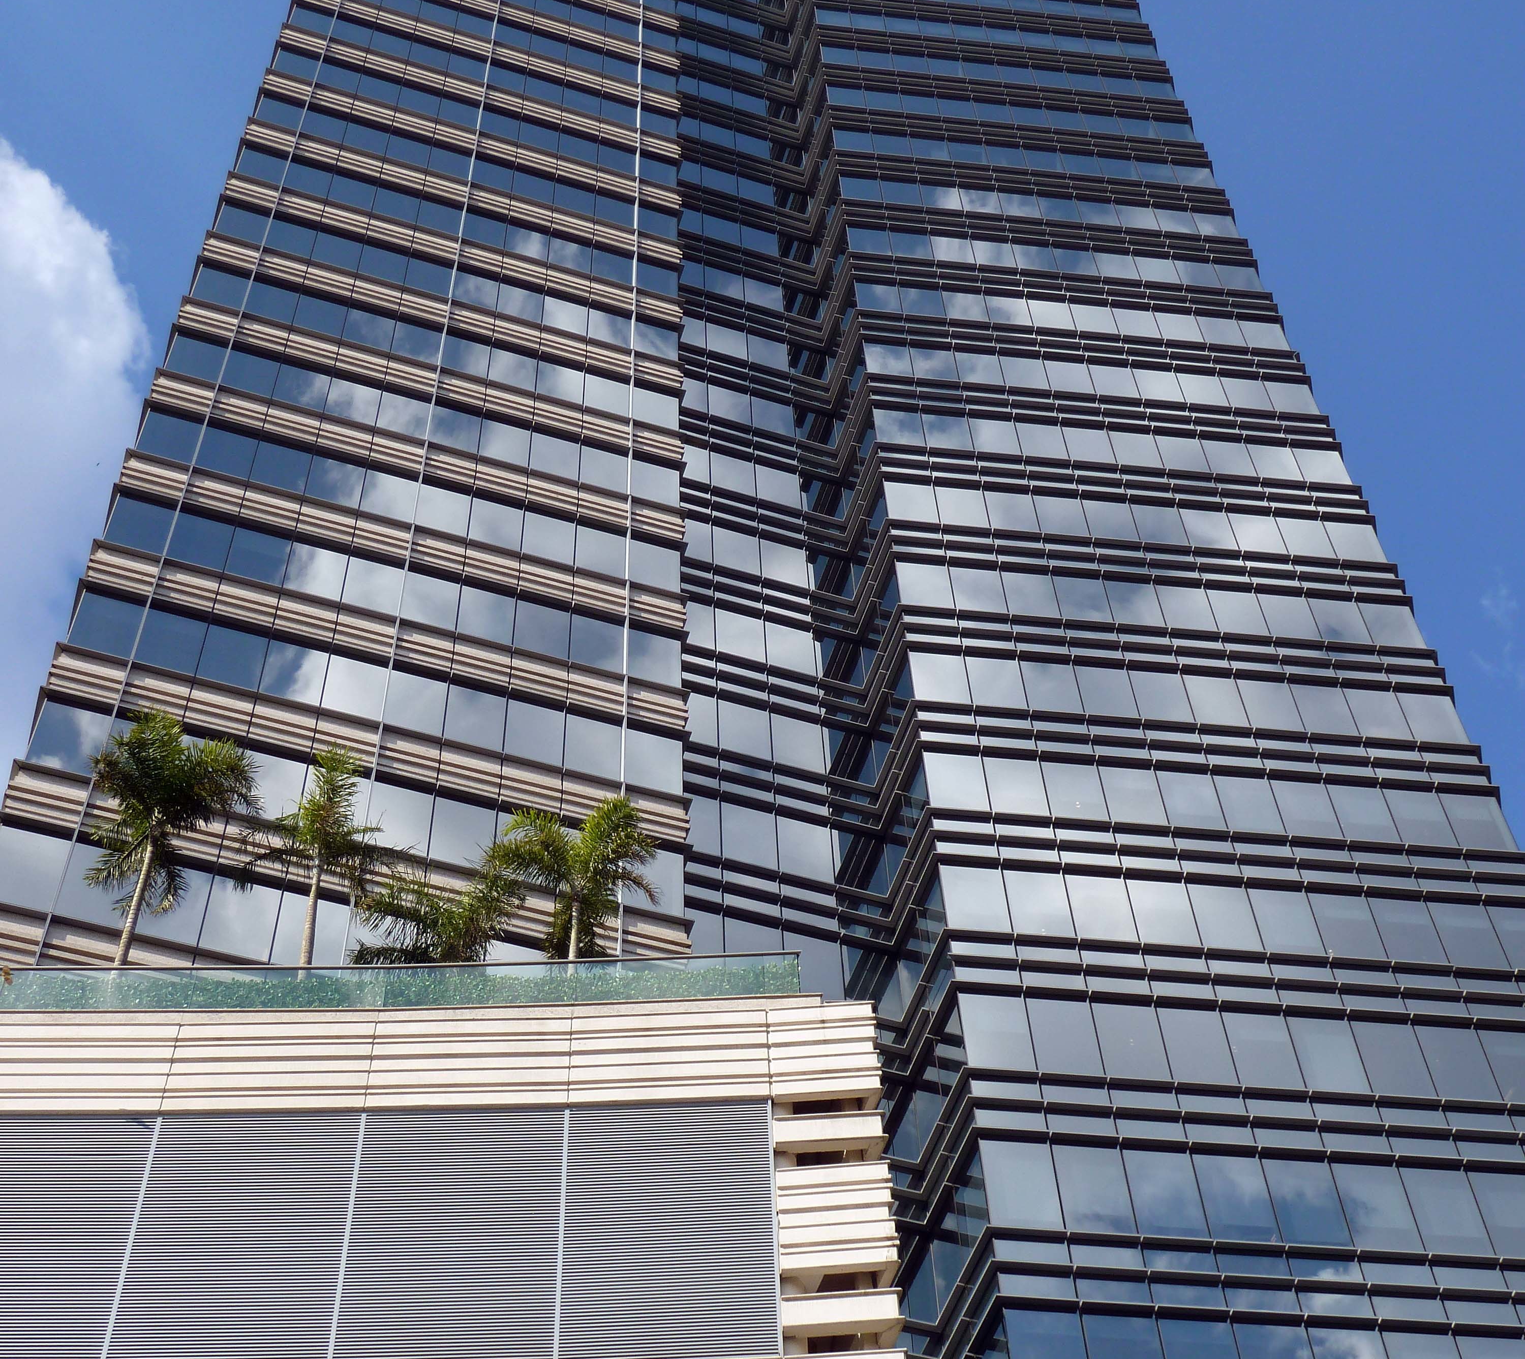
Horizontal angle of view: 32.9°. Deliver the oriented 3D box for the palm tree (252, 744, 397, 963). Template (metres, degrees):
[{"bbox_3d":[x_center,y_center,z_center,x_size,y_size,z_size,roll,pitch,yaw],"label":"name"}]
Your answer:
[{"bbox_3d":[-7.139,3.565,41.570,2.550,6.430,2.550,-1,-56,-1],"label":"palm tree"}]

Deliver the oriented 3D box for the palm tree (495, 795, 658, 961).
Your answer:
[{"bbox_3d":[-2.974,3.948,41.005,2.640,4.820,2.640,-1,-56,-1],"label":"palm tree"}]

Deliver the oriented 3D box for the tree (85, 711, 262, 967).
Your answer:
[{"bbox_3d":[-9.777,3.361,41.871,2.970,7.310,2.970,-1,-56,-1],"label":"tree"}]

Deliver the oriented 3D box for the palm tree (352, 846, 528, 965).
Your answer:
[{"bbox_3d":[-5.180,4.580,40.787,2.810,3.880,2.810,-1,-56,-1],"label":"palm tree"}]

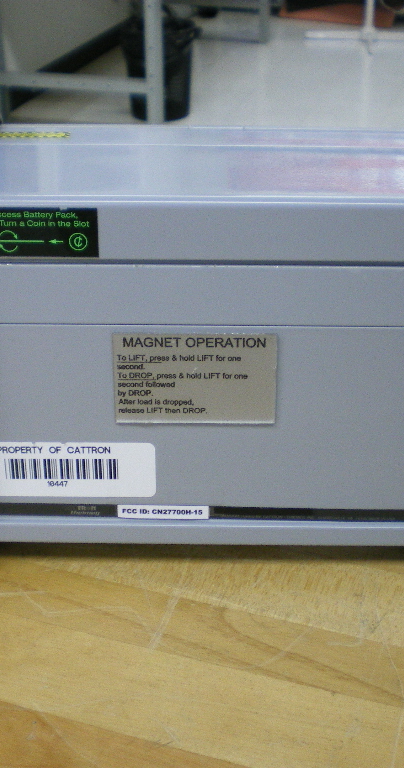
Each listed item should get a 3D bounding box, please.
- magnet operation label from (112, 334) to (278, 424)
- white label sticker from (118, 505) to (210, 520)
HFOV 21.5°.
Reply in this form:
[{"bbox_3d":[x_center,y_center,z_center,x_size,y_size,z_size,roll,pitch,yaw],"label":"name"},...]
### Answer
[{"bbox_3d":[-0.003,-0.002,0.421,0.064,0.038,0.002,0,24,0],"label":"magnet operation label"},{"bbox_3d":[-0.016,0.054,0.446,0.038,0.006,0.001,0,24,0],"label":"white label sticker"}]

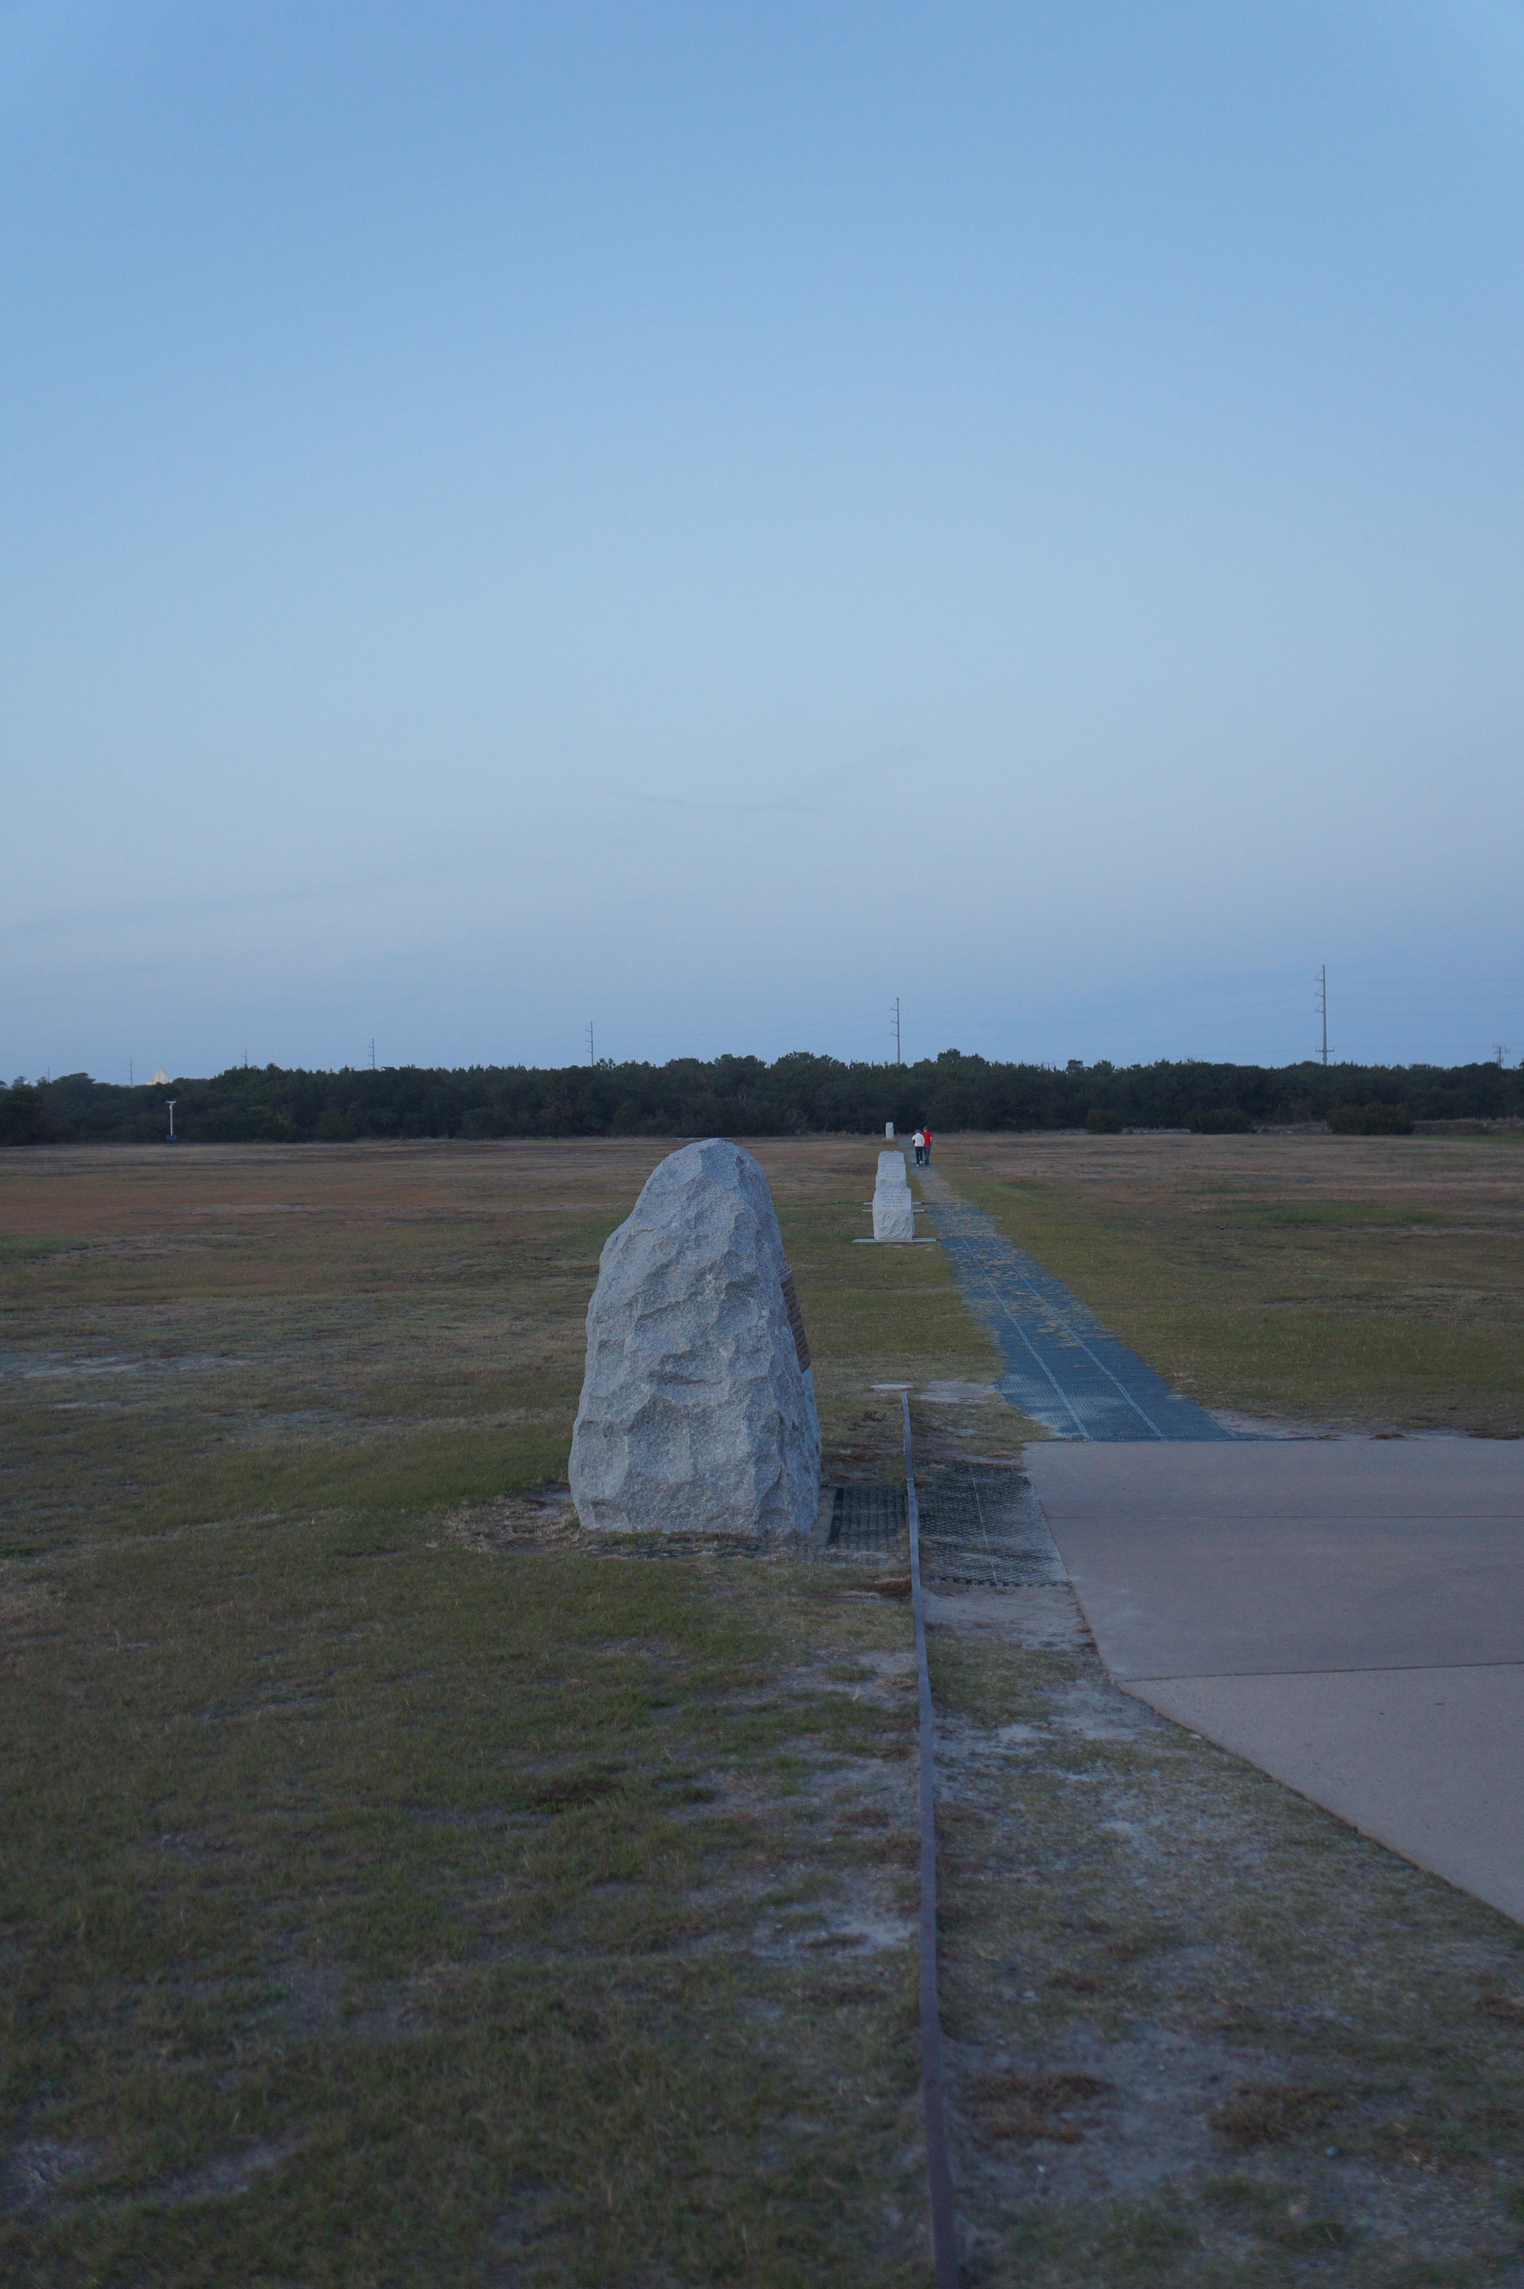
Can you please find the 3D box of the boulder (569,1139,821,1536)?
[{"bbox_3d":[-0.340,0.930,13.600,1.270,1.920,1.400,0,0,4],"label":"boulder"}]

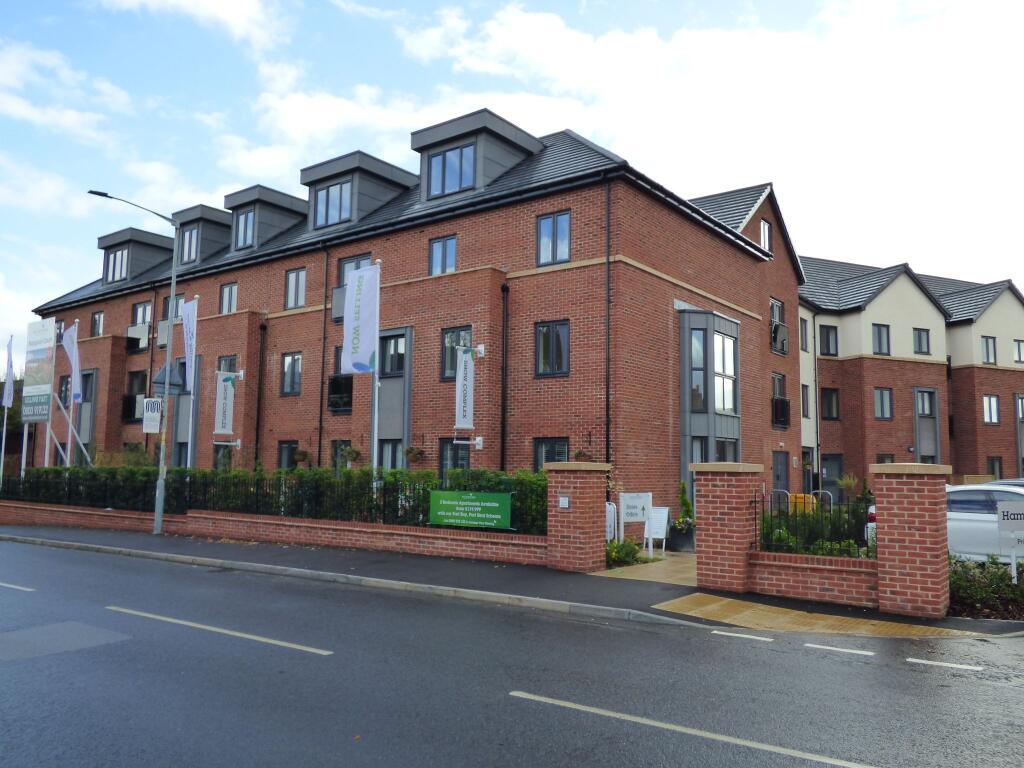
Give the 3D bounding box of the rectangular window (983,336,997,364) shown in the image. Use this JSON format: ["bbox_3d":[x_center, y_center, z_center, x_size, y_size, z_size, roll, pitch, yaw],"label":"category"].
[{"bbox_3d":[21.794,-1.528,35.167,0.980,1.340,0.100,3,-7,-22],"label":"rectangular window"}]

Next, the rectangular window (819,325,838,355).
[{"bbox_3d":[13.632,-1.839,33.123,0.980,1.340,0.100,3,-7,-22],"label":"rectangular window"}]

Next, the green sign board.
[{"bbox_3d":[-0.740,2.178,13.382,1.770,0.590,0.040,-3,-7,34],"label":"green sign board"}]

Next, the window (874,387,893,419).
[{"bbox_3d":[15.544,0.841,32.227,1.050,1.380,0.120,3,-6,-23],"label":"window"}]

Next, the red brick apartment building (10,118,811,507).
[{"bbox_3d":[-5.038,-1.071,32.203,30.400,12.300,16.200,-4,-7,37],"label":"red brick apartment building"}]

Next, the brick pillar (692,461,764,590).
[{"bbox_3d":[2.984,1.927,10.567,0.760,1.685,0.760,-4,-8,37],"label":"brick pillar"}]

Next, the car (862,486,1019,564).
[{"bbox_3d":[8.472,2.532,13.458,4.350,1.470,1.790,-2,-7,28],"label":"car"}]

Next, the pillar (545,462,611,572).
[{"bbox_3d":[1.029,2.046,12.032,0.770,1.630,0.770,-4,-7,36],"label":"pillar"}]

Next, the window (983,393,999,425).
[{"bbox_3d":[21.692,1.194,34.850,0.980,1.340,0.100,3,-7,-22],"label":"window"}]

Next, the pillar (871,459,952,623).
[{"bbox_3d":[4.811,1.837,9.222,0.760,1.755,0.760,-4,-8,37],"label":"pillar"}]

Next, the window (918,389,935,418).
[{"bbox_3d":[17.709,0.861,33.214,1.050,1.120,0.120,3,-6,-23],"label":"window"}]

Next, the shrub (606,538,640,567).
[{"bbox_3d":[1.887,2.865,13.258,0.580,0.420,0.540,-4,-7,36],"label":"shrub"}]

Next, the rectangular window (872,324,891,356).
[{"bbox_3d":[15.579,-1.840,32.504,1.020,1.370,0.120,3,-6,-23],"label":"rectangular window"}]

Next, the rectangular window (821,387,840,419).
[{"bbox_3d":[13.570,0.879,32.823,0.980,1.340,0.100,3,-7,-22],"label":"rectangular window"}]

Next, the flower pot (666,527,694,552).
[{"bbox_3d":[3.476,3.073,15.237,0.520,0.480,0.520,-4,-7,36],"label":"flower pot"}]

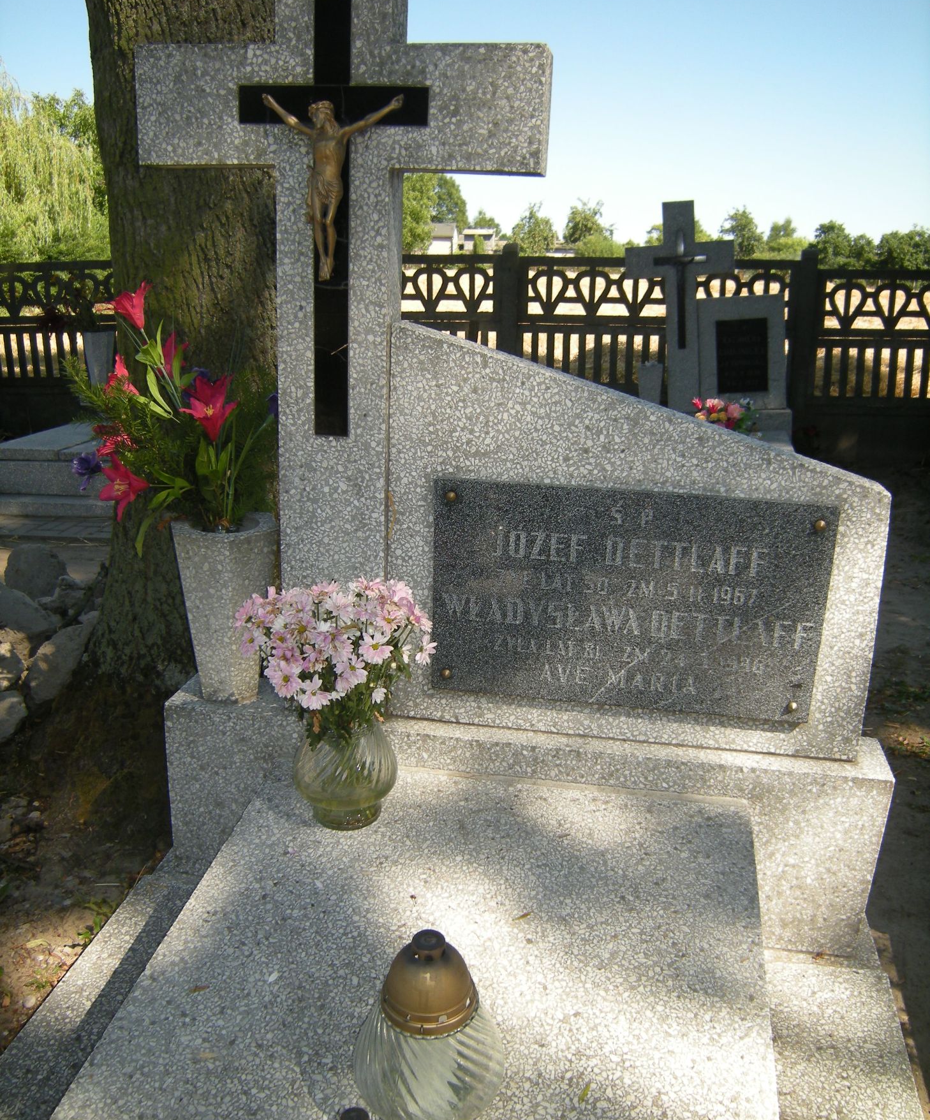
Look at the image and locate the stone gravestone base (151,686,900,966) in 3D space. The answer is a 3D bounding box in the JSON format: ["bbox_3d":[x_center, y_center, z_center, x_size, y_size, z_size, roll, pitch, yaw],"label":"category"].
[{"bbox_3d":[0.072,0.390,1.581,1.080,0.301,0.123,5,18,9],"label":"stone gravestone base"}]

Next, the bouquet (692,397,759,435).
[{"bbox_3d":[1.227,-0.669,4.730,0.310,0.210,0.250,4,18,9],"label":"bouquet"}]

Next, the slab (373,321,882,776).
[{"bbox_3d":[0.236,-0.025,1.435,0.689,0.589,0.071,5,18,9],"label":"slab"}]

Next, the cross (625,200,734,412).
[{"bbox_3d":[1.058,-1.216,4.877,0.516,0.989,0.075,-2,18,7],"label":"cross"}]

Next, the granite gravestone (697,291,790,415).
[{"bbox_3d":[1.364,-1.014,4.942,0.416,0.552,0.075,-2,18,7],"label":"granite gravestone"}]

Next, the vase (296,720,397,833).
[{"bbox_3d":[-0.166,0.290,1.392,0.145,0.135,0.145,1,20,0],"label":"vase"}]

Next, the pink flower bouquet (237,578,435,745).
[{"bbox_3d":[-0.164,0.143,1.347,0.259,0.216,0.216,5,18,9],"label":"pink flower bouquet"}]

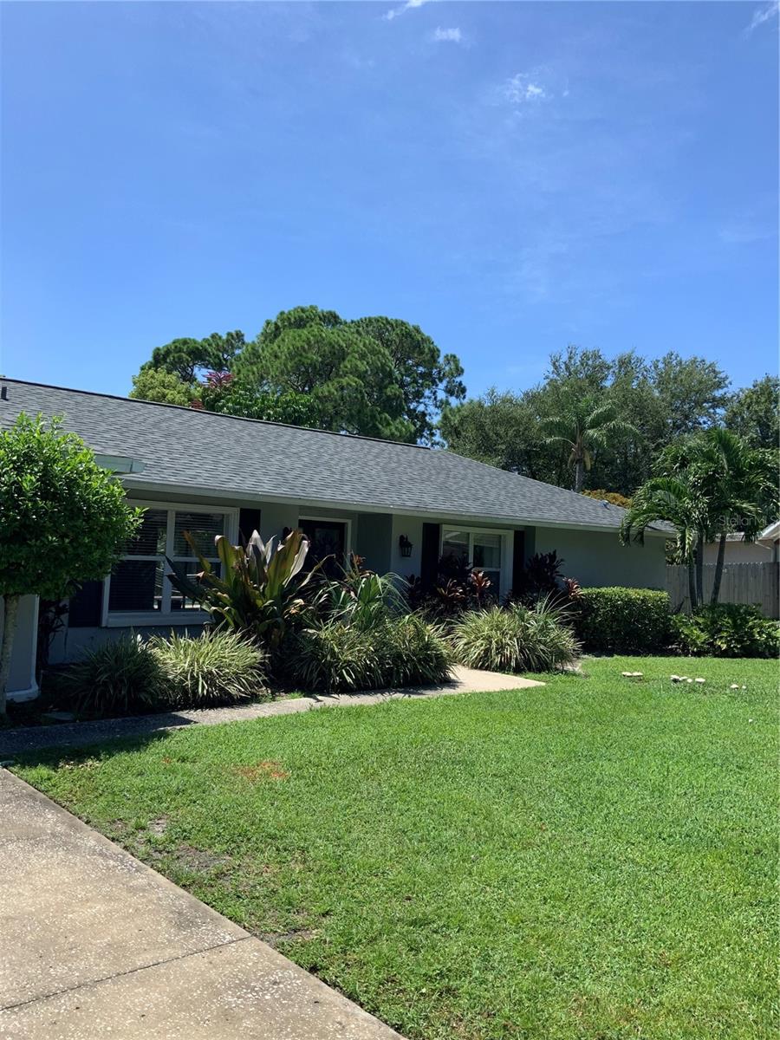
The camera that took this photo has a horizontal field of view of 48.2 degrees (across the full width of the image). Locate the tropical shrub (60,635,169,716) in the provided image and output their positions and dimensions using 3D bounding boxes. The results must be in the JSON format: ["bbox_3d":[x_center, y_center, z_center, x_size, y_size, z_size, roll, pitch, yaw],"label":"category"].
[{"bbox_3d":[-2.669,1.431,8.450,1.000,0.670,0.950,3,-3,-17],"label":"tropical shrub"}]

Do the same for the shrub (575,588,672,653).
[{"bbox_3d":[4.353,1.862,16.300,1.750,1.100,1.450,1,-3,15],"label":"shrub"}]

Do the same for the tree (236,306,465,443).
[{"bbox_3d":[-1.810,-3.116,40.000,10.300,13.000,9.500,2,-3,-3],"label":"tree"}]

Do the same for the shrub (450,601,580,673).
[{"bbox_3d":[1.840,1.696,12.800,1.800,0.900,1.500,2,-3,8],"label":"shrub"}]

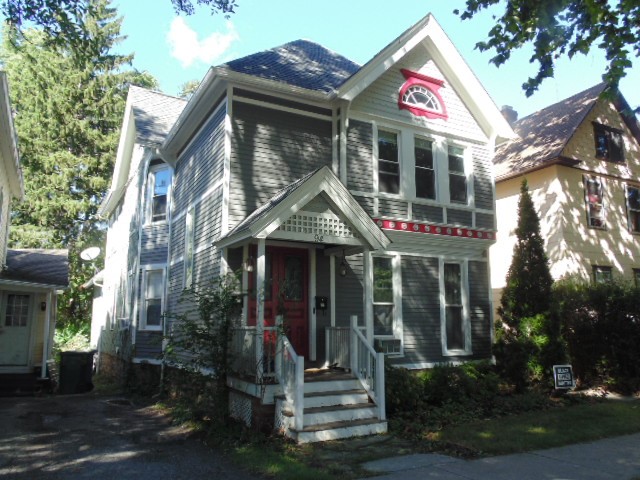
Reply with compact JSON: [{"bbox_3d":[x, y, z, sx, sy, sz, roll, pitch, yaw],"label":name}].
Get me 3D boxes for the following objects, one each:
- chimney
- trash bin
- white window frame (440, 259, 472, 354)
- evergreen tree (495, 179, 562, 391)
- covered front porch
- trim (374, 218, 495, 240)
[{"bbox_3d":[7.747,-5.022,20.300,0.540,0.880,0.540,5,-11,-28],"label":"chimney"},{"bbox_3d":[-6.242,3.368,12.800,0.660,1.030,0.740,5,-11,-28],"label":"trash bin"},{"bbox_3d":[3.353,1.642,12.237,0.950,2.380,0.140,5,-11,-28],"label":"white window frame"},{"bbox_3d":[5.302,1.006,12.719,1.700,5.390,1.700,5,-11,-28],"label":"evergreen tree"},{"bbox_3d":[-0.229,0.949,8.810,2.700,4.300,2.800,5,-11,-28],"label":"covered front porch"},{"bbox_3d":[2.604,-0.280,11.823,4.450,0.220,0.120,5,-11,-28],"label":"trim"}]

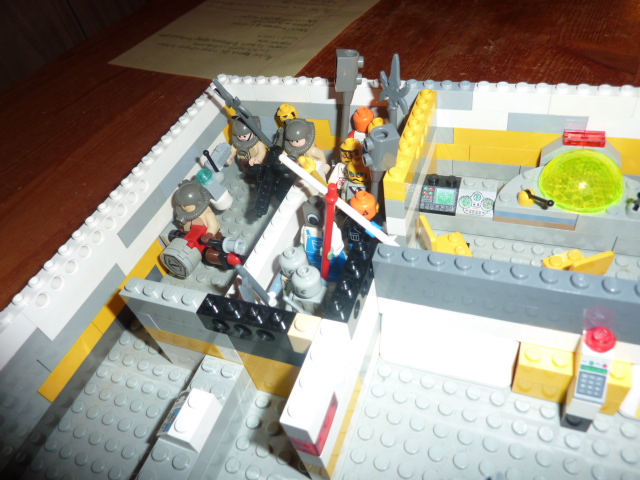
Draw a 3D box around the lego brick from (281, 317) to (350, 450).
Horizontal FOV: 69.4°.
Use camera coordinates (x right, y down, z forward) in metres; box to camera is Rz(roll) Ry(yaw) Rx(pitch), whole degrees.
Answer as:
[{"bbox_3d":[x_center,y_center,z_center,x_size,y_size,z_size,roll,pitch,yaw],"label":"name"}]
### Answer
[{"bbox_3d":[0.000,0.038,0.128,0.008,0.011,0.032,9,50,21],"label":"lego brick"}]

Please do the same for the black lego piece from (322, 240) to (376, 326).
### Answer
[{"bbox_3d":[0.011,0.015,0.147,0.008,0.011,0.032,9,50,21],"label":"black lego piece"}]

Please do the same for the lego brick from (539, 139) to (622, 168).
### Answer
[{"bbox_3d":[0.115,-0.039,0.202,0.032,0.010,0.008,9,50,21],"label":"lego brick"}]

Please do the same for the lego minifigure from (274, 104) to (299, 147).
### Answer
[{"bbox_3d":[-0.014,-0.055,0.254,0.023,0.040,0.013,-6,46,8],"label":"lego minifigure"}]

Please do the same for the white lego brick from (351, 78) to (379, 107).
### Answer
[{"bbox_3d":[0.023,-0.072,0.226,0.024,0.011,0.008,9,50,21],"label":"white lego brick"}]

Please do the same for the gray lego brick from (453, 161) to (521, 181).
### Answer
[{"bbox_3d":[0.086,-0.038,0.237,0.032,0.010,0.008,9,50,21],"label":"gray lego brick"}]

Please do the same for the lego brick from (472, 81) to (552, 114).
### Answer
[{"bbox_3d":[0.083,-0.062,0.202,0.032,0.011,0.008,9,50,21],"label":"lego brick"}]

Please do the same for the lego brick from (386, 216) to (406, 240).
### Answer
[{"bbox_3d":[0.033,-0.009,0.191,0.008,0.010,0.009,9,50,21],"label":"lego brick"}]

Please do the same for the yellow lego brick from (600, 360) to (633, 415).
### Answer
[{"bbox_3d":[0.090,0.046,0.144,0.008,0.021,0.008,9,50,21],"label":"yellow lego brick"}]

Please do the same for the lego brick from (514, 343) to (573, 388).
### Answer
[{"bbox_3d":[0.073,0.041,0.151,0.016,0.011,0.008,9,50,21],"label":"lego brick"}]

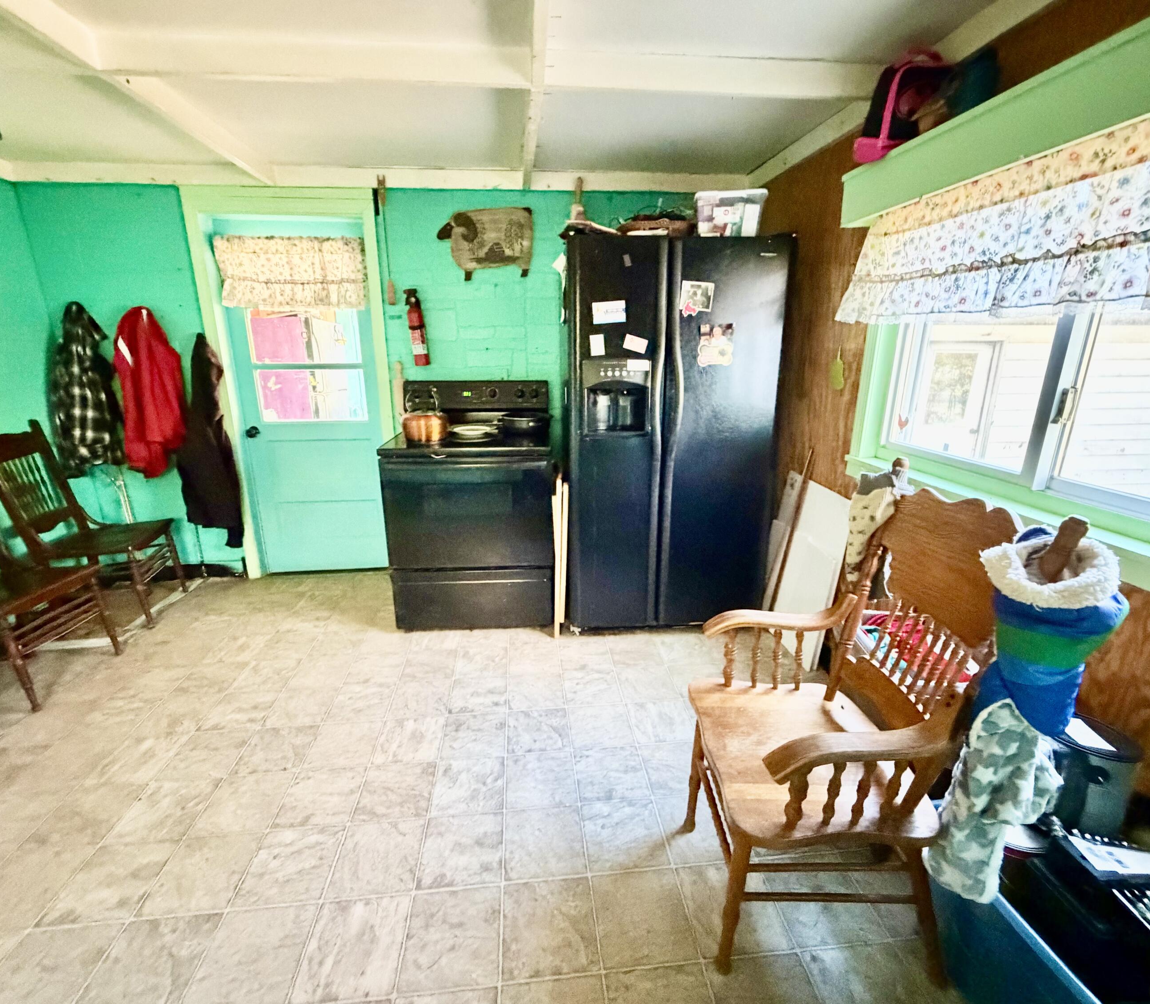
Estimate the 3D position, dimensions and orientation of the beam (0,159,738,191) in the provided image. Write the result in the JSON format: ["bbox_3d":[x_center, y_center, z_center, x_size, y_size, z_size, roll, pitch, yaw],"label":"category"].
[{"bbox_3d":[-0.918,-1.619,2.718,3.580,0.095,0.050,-1,16,-4],"label":"beam"}]

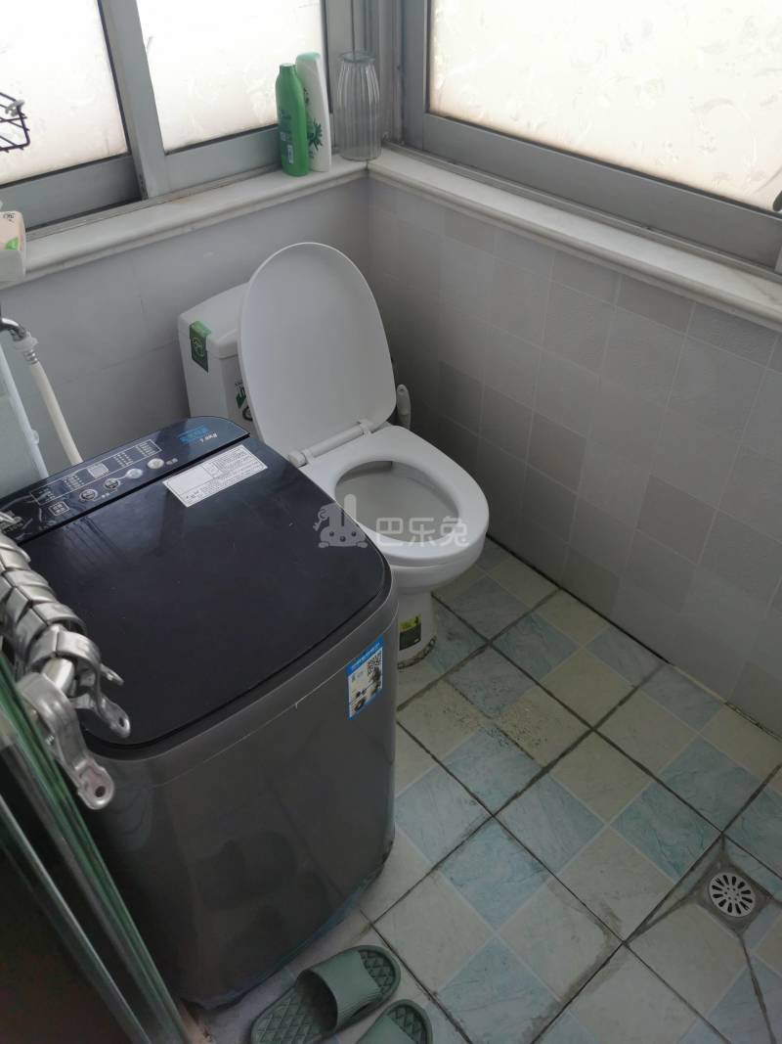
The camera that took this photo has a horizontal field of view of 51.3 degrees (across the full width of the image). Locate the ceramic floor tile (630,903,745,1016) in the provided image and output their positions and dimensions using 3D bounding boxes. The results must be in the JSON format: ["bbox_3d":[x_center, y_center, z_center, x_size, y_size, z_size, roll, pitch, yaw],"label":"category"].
[{"bbox_3d":[0.499,0.715,1.368,0.148,0.010,0.148,-30,49,-29],"label":"ceramic floor tile"}]

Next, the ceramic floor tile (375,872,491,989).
[{"bbox_3d":[0.074,0.697,1.392,0.148,0.010,0.148,-30,49,-29],"label":"ceramic floor tile"}]

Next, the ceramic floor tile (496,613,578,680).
[{"bbox_3d":[0.330,0.287,1.851,0.148,0.010,0.148,-30,49,-30],"label":"ceramic floor tile"}]

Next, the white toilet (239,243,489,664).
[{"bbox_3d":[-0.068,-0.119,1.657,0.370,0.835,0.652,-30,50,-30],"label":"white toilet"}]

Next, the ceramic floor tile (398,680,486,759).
[{"bbox_3d":[0.104,0.417,1.707,0.148,0.010,0.148,-30,49,-29],"label":"ceramic floor tile"}]

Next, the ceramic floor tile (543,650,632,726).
[{"bbox_3d":[0.428,0.361,1.766,0.148,0.010,0.148,-30,49,-30],"label":"ceramic floor tile"}]

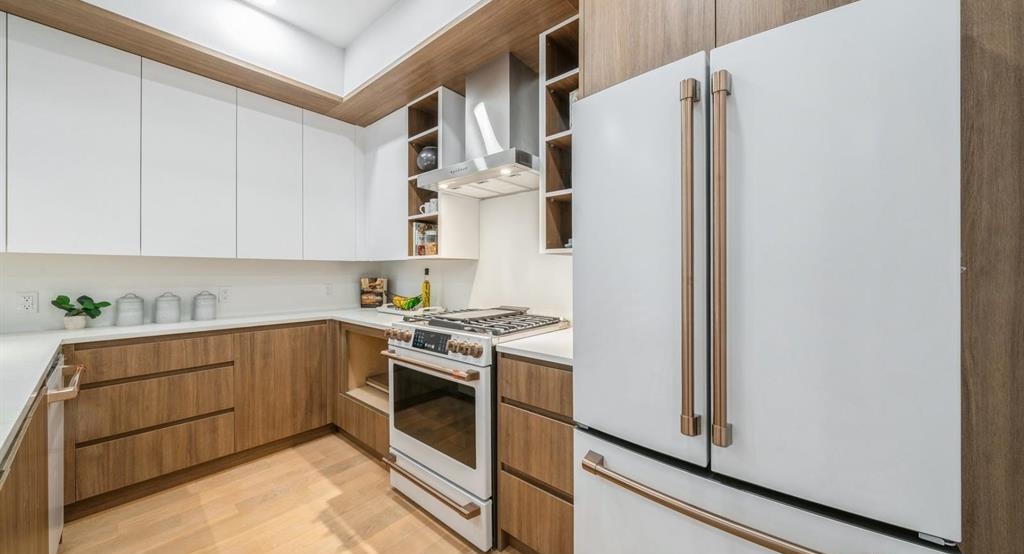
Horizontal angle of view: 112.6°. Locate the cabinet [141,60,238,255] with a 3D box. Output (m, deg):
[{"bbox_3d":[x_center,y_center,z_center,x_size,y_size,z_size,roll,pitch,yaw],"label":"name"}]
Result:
[{"bbox_3d":[-2.072,-0.679,2.186,0.347,1.116,0.423,0,0,40],"label":"cabinet"}]

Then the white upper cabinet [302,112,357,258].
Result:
[{"bbox_3d":[-1.556,-0.681,2.799,0.347,1.116,0.398,0,0,40],"label":"white upper cabinet"}]

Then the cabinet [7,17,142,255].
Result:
[{"bbox_3d":[-2.344,-0.678,1.862,0.347,1.116,0.423,0,0,40],"label":"cabinet"}]

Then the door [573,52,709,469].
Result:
[{"bbox_3d":[0.358,-0.050,1.034,0.412,1.101,0.135,0,0,40],"label":"door"}]

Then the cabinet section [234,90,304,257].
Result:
[{"bbox_3d":[-1.753,-0.663,2.415,0.340,1.090,0.380,0,0,39],"label":"cabinet section"}]

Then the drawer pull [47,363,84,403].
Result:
[{"bbox_3d":[-1.742,0.408,1.337,0.506,0.037,0.065,0,0,40],"label":"drawer pull"}]

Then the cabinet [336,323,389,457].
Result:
[{"bbox_3d":[-0.792,0.719,2.519,0.852,0.767,0.610,0,0,40],"label":"cabinet"}]

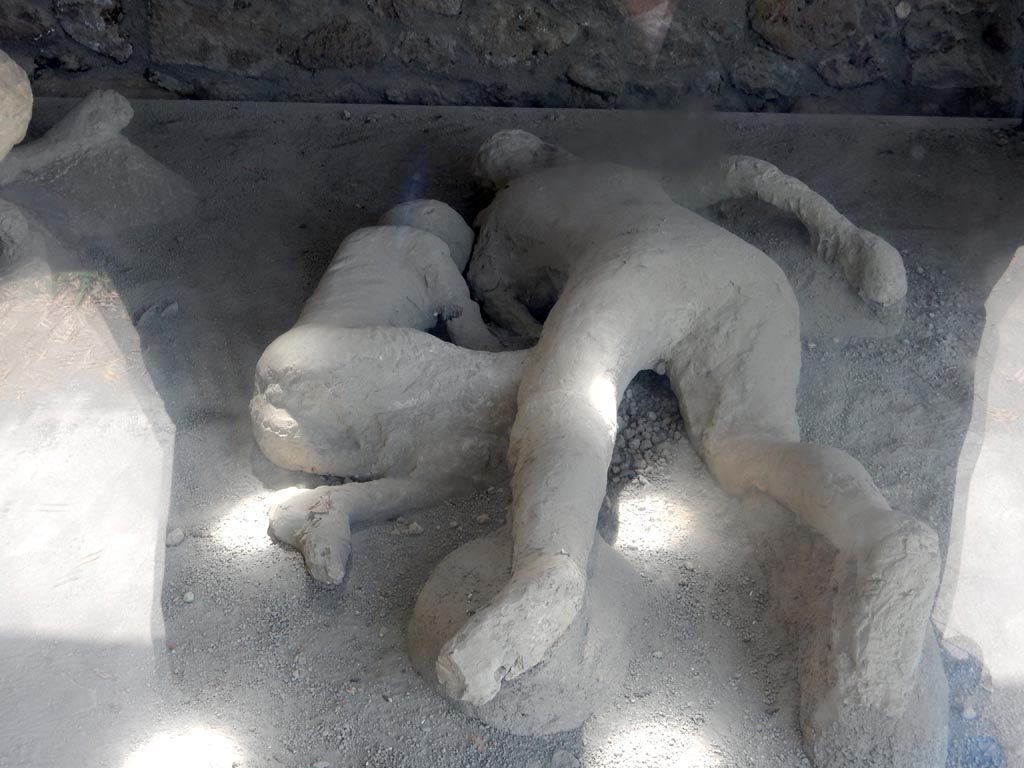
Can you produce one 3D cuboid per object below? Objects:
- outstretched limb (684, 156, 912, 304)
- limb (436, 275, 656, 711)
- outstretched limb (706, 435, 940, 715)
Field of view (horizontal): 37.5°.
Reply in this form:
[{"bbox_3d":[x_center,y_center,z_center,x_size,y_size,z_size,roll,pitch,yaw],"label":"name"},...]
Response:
[{"bbox_3d":[0.551,-0.309,2.905,0.449,0.215,0.201,13,34,20],"label":"outstretched limb"},{"bbox_3d":[0.087,0.093,2.205,0.197,0.245,0.885,8,33,12],"label":"limb"},{"bbox_3d":[0.434,0.207,2.094,0.170,0.210,0.570,-10,33,-15],"label":"outstretched limb"}]

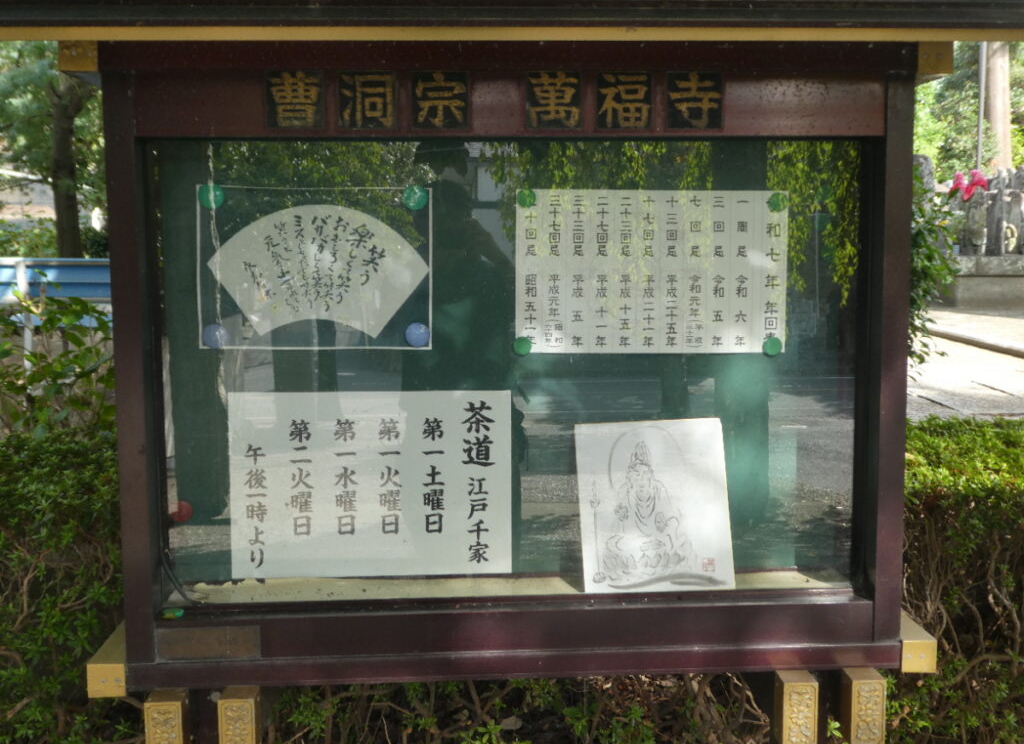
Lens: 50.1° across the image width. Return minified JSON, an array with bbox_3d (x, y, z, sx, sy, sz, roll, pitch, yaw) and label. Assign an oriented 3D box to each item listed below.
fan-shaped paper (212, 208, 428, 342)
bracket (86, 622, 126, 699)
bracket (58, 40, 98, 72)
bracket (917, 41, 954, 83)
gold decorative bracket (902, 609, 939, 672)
[{"bbox_3d":[-0.299,-0.155,1.696,0.340,0.205,0.005,-1,6,-3],"label":"fan-shaped paper"},{"bbox_3d":[-0.579,0.426,1.646,0.053,0.049,0.200,-1,6,-3],"label":"bracket"},{"bbox_3d":[-0.585,-0.437,1.558,0.051,0.050,0.200,-1,6,-3],"label":"bracket"},{"bbox_3d":[0.585,-0.450,1.624,0.050,0.050,0.200,-1,6,-3],"label":"bracket"},{"bbox_3d":[0.595,0.409,1.711,0.052,0.050,0.200,-1,6,-3],"label":"gold decorative bracket"}]

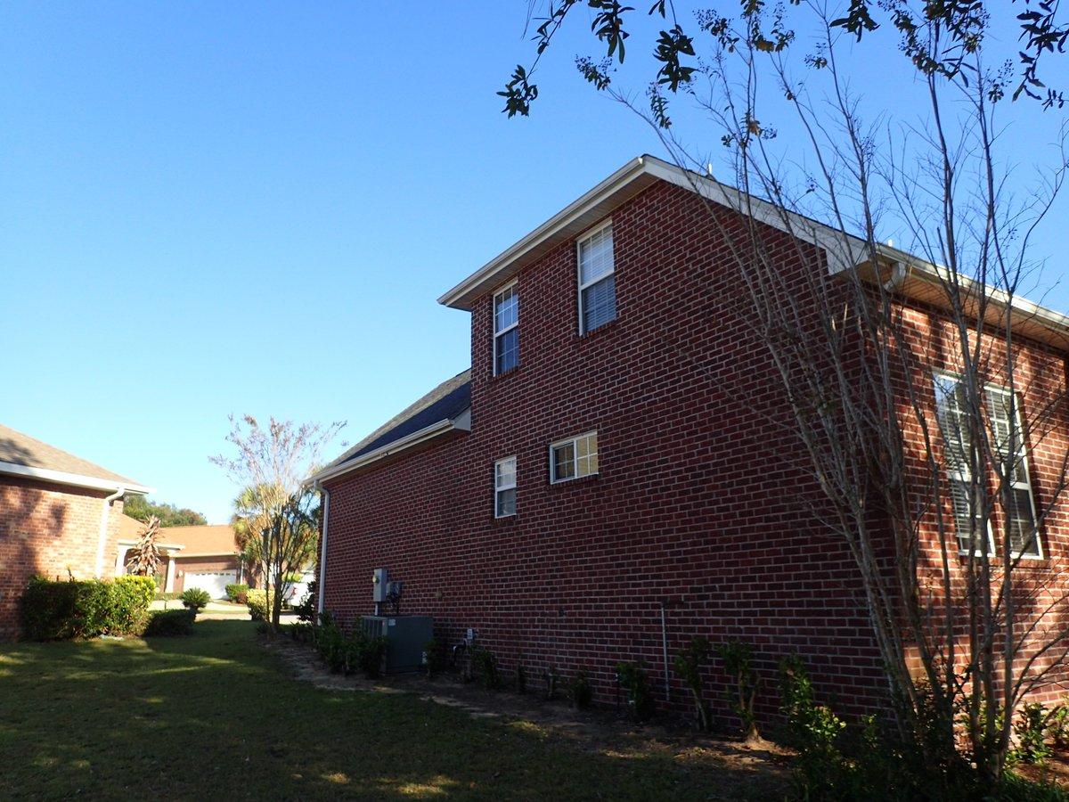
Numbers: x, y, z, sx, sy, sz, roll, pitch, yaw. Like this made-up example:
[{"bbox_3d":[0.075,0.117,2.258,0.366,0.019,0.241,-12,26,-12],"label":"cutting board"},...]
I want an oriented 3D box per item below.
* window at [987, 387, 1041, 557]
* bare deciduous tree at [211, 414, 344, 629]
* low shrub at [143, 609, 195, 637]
[{"bbox_3d":[4.945,0.731,7.997,0.750,1.765,0.100,9,-18,-33],"label":"window"},{"bbox_3d":[-6.768,3.097,20.464,3.369,5.678,3.369,4,-16,-18],"label":"bare deciduous tree"},{"bbox_3d":[-9.362,5.644,19.690,1.278,0.699,1.086,6,-16,-24],"label":"low shrub"}]

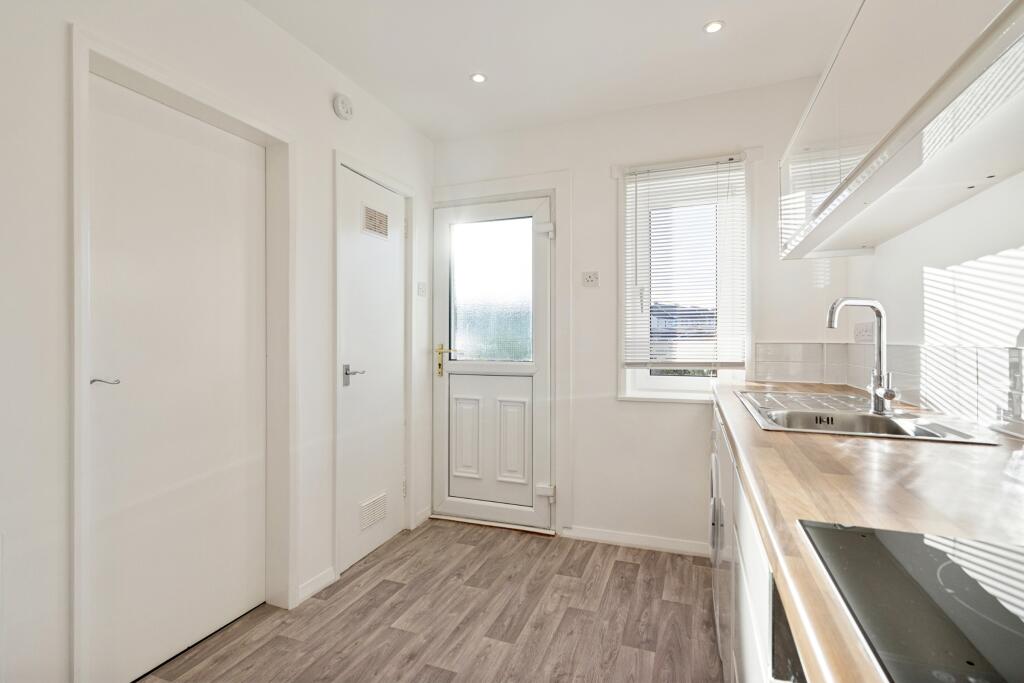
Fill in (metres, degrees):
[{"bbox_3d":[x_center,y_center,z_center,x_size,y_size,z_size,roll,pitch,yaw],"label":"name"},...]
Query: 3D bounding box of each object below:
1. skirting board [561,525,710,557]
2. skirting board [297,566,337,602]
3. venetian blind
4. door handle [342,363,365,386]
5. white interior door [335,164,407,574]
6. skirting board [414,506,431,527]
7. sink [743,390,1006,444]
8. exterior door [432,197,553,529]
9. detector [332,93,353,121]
[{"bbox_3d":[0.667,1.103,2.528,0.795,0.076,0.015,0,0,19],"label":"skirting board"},{"bbox_3d":[-0.894,1.104,2.074,0.015,0.075,0.227,0,0,23],"label":"skirting board"},{"bbox_3d":[0.900,-0.404,2.406,0.599,1.090,0.040,0,0,19],"label":"venetian blind"},{"bbox_3d":[-0.783,0.166,2.276,0.056,0.103,0.118,0,0,19],"label":"door handle"},{"bbox_3d":[-0.761,0.135,2.482,0.040,1.998,0.583,0,0,19],"label":"white interior door"},{"bbox_3d":[-0.570,1.101,2.849,0.015,0.075,0.181,0,0,23],"label":"skirting board"},{"bbox_3d":[0.944,0.288,1.380,0.425,0.165,0.857,0,0,22],"label":"sink"},{"bbox_3d":[-0.129,0.129,2.845,0.782,1.970,0.066,0,0,19],"label":"exterior door"},{"bbox_3d":[-0.819,-1.139,2.206,0.038,0.112,0.112,0,0,23],"label":"detector"}]

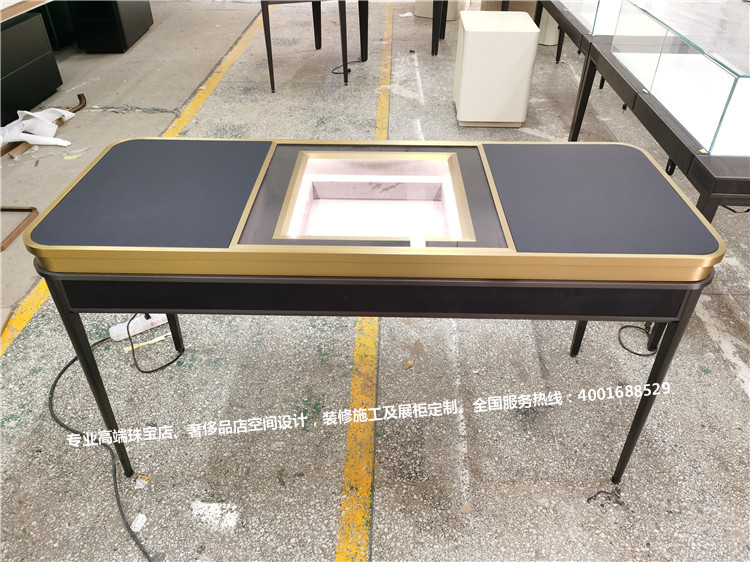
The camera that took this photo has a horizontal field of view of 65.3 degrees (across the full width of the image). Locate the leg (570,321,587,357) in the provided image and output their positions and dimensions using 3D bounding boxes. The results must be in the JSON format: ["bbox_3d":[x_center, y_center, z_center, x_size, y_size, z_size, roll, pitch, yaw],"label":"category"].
[{"bbox_3d":[0.674,0.011,1.828,0.042,0.640,0.042,1,37,1],"label":"leg"}]

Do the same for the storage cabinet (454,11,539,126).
[{"bbox_3d":[0.728,-1.303,3.607,0.427,0.568,0.480,2,37,2],"label":"storage cabinet"}]

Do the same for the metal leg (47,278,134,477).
[{"bbox_3d":[-0.702,0.273,1.484,0.036,0.688,0.036,1,36,1],"label":"metal leg"}]

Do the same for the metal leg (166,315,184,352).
[{"bbox_3d":[-0.672,-0.005,1.851,0.042,0.640,0.042,1,37,1],"label":"metal leg"}]

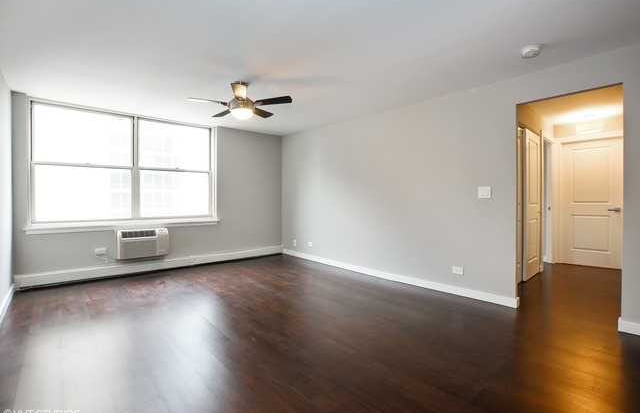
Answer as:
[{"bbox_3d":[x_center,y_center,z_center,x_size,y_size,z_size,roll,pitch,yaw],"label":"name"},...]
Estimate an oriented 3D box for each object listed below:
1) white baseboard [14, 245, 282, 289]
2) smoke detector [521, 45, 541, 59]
[{"bbox_3d":[-2.229,0.905,4.581,3.699,0.185,0.075,-1,2,-39],"label":"white baseboard"},{"bbox_3d":[1.788,-1.306,2.413,0.140,0.048,0.140,-1,2,-39],"label":"smoke detector"}]

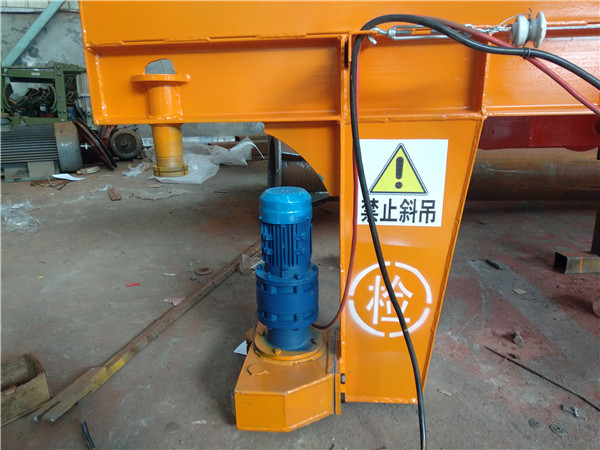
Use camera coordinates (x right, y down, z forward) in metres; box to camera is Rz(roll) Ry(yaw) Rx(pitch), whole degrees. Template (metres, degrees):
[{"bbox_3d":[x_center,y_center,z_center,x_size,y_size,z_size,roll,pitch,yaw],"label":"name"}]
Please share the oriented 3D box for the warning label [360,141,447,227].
[{"bbox_3d":[0.357,-0.146,1.598,0.298,0.306,0.004,1,18,6],"label":"warning label"}]

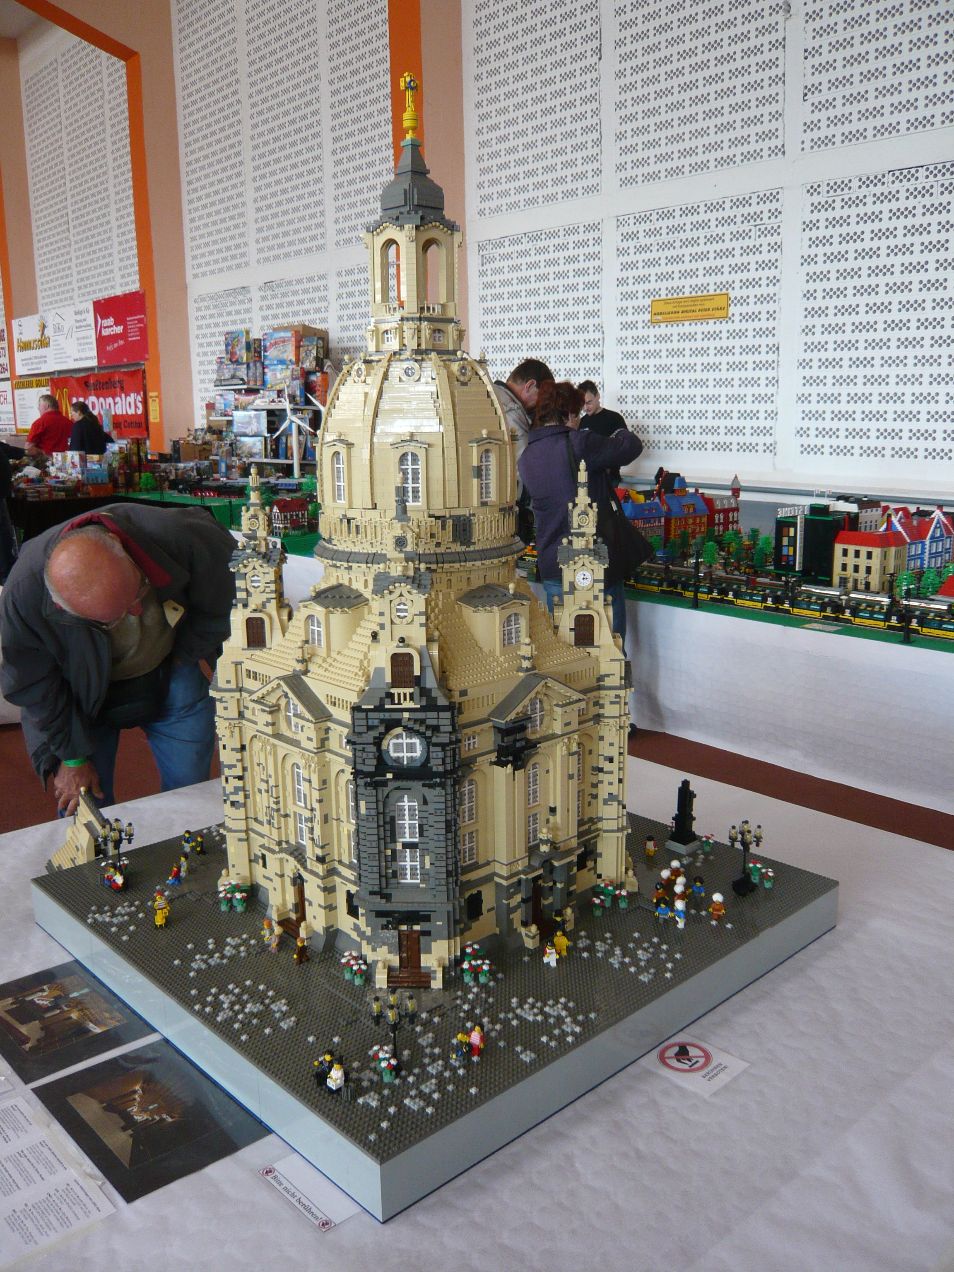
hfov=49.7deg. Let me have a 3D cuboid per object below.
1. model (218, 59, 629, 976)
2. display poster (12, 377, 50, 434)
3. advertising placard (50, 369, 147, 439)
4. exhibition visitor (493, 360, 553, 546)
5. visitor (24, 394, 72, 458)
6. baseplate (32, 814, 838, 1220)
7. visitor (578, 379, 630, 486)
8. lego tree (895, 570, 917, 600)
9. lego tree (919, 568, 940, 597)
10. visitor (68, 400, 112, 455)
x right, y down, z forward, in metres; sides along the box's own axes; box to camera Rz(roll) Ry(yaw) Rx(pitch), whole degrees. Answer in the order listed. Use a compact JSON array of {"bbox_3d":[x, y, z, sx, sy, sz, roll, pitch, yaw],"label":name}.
[{"bbox_3d":[-0.103,-0.219,1.754,0.645,1.335,0.680,-11,15,-42],"label":"model"},{"bbox_3d":[-8.332,-4.289,19.266,0.040,1.010,1.970,-11,16,-40],"label":"display poster"},{"bbox_3d":[-6.332,-3.815,17.043,0.040,1.020,3.950,-11,16,-40],"label":"advertising placard"},{"bbox_3d":[0.200,-0.436,4.987,0.550,1.760,0.520,-8,14,-29],"label":"exhibition visitor"},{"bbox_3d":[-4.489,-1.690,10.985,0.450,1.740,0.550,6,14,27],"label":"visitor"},{"bbox_3d":[-0.084,0.482,1.855,1.024,0.079,1.024,-11,15,-42],"label":"baseplate"},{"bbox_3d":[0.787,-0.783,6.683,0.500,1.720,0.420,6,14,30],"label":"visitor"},{"bbox_3d":[1.834,-0.212,4.400,0.093,0.140,0.093,-11,16,-40],"label":"lego tree"},{"bbox_3d":[1.934,-0.221,4.400,0.090,0.140,0.090,-11,16,-40],"label":"lego tree"},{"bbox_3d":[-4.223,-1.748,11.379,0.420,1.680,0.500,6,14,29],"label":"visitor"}]

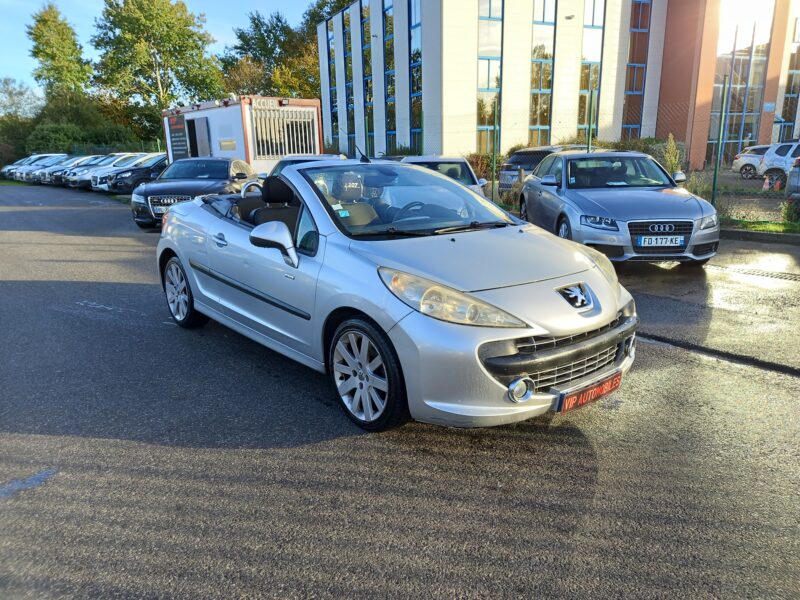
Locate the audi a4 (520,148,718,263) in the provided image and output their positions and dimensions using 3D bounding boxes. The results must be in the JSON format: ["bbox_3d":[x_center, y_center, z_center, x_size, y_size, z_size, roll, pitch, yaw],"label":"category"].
[{"bbox_3d":[3.010,-1.520,8.740,1.840,1.430,4.700,0,14,1],"label":"audi a4"}]

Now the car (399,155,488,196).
[{"bbox_3d":[0.610,-1.760,10.000,1.770,1.440,4.150,1,14,6],"label":"car"}]

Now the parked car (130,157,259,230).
[{"bbox_3d":[-4.260,-2.440,12.700,1.860,1.400,4.700,-1,14,-2],"label":"parked car"}]

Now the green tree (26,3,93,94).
[{"bbox_3d":[-27.600,-17.900,48.700,5.400,13.200,5.400,-1,15,0],"label":"green tree"}]

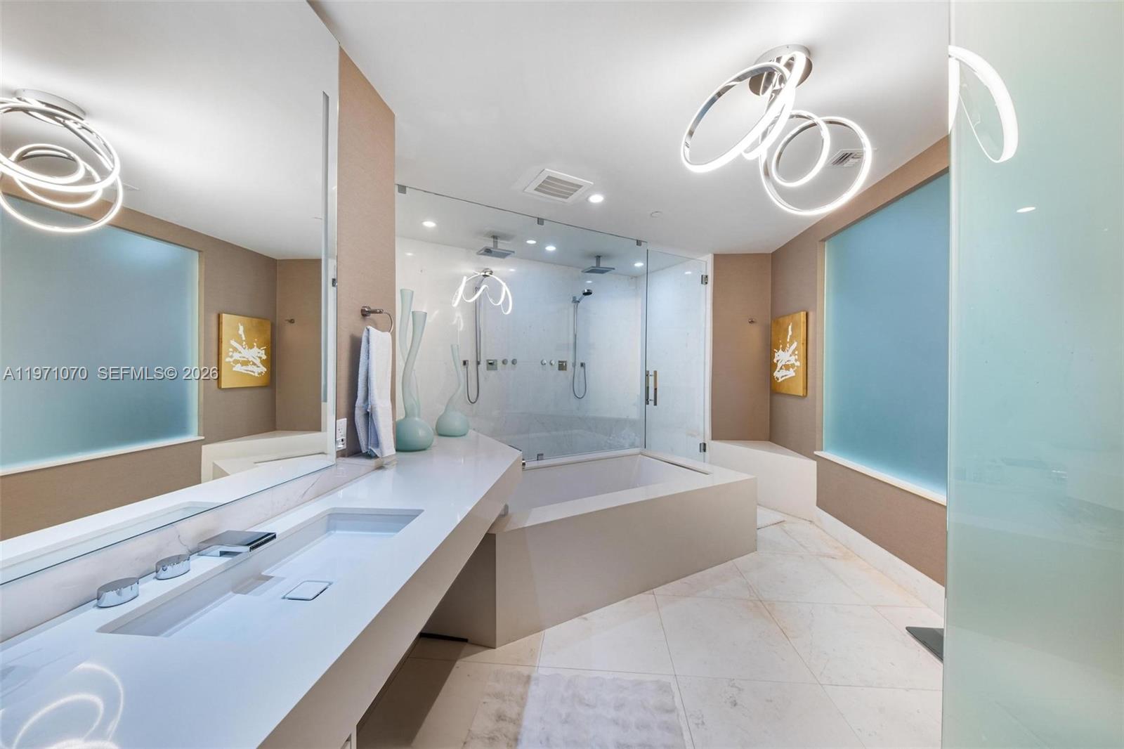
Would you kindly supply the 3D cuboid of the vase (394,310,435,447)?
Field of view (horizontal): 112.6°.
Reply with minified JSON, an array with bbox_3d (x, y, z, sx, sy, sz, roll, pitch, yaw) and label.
[{"bbox_3d":[-0.873,0.029,2.152,0.270,0.795,0.270,0,0,5],"label":"vase"}]

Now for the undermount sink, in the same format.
[{"bbox_3d":[-0.618,0.495,0.911,0.330,0.125,0.600,0,0,5],"label":"undermount sink"}]

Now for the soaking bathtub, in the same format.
[{"bbox_3d":[0.209,1.044,2.741,2.240,0.550,1.120,0,0,-29],"label":"soaking bathtub"}]

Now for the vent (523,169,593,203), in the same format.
[{"bbox_3d":[-0.032,-1.338,2.713,0.377,0.030,0.348,0,0,-29],"label":"vent"}]

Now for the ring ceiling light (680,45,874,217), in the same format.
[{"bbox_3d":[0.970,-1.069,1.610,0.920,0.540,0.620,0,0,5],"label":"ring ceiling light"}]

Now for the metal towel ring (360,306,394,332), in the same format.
[{"bbox_3d":[-0.799,-0.227,1.593,0.100,0.125,0.170,0,0,5],"label":"metal towel ring"}]

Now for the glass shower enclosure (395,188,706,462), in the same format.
[{"bbox_3d":[-0.070,-0.112,3.885,3.150,2.450,1.080,0,0,-29],"label":"glass shower enclosure"}]

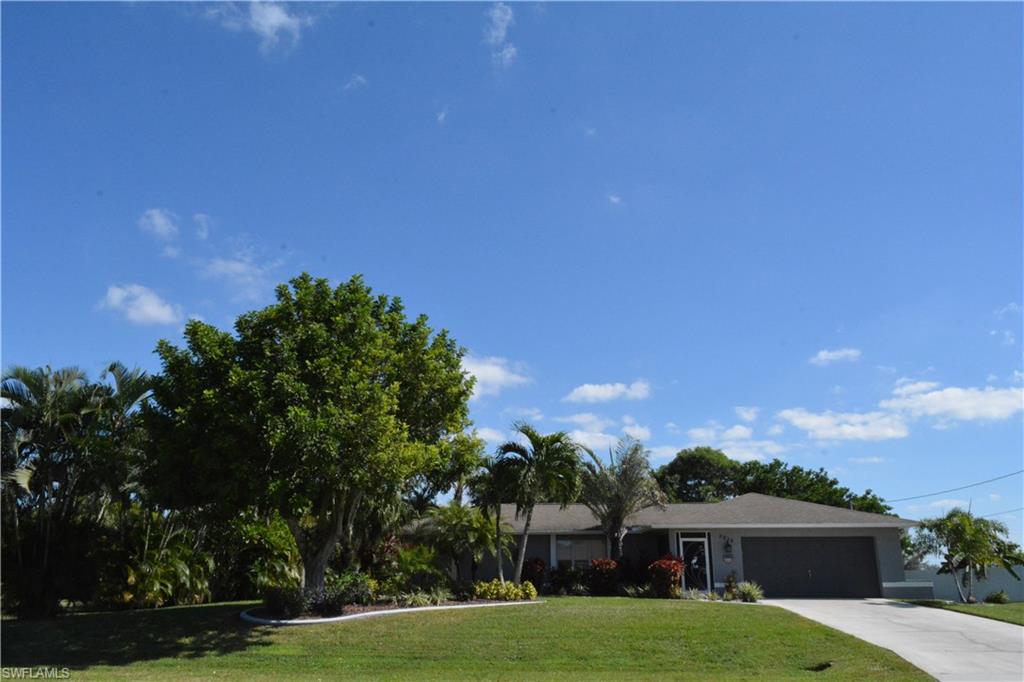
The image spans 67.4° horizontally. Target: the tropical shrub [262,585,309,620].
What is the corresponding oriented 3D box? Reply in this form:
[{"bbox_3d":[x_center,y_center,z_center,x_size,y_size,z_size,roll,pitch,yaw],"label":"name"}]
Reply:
[{"bbox_3d":[-7.272,8.358,24.656,1.477,0.902,1.403,0,-16,0],"label":"tropical shrub"}]

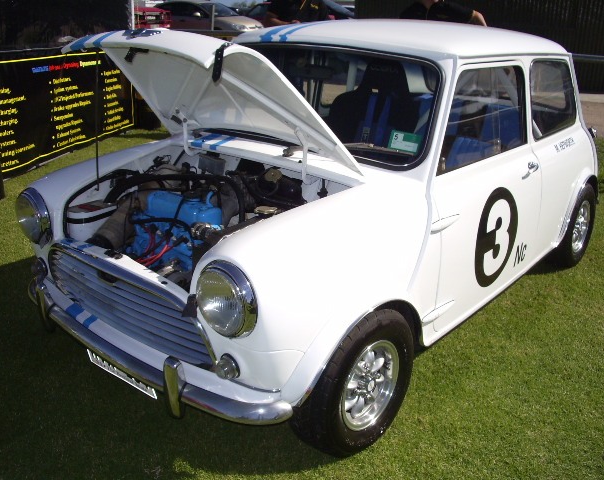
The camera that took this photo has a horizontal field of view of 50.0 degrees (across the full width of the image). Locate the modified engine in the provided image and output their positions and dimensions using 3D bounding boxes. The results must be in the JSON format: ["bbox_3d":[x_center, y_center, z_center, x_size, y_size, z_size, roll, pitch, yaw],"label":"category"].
[{"bbox_3d":[-0.379,0.021,2.289,0.840,0.420,0.550,17,26,37],"label":"modified engine"}]

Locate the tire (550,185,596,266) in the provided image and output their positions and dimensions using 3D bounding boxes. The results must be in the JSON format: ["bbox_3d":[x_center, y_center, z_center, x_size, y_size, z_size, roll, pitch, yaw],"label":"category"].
[{"bbox_3d":[1.465,-0.082,3.561,0.170,0.485,0.485,17,26,37],"label":"tire"}]

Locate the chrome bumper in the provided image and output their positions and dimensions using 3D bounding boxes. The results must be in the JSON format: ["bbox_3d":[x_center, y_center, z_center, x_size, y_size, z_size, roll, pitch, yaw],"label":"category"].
[{"bbox_3d":[-0.597,0.323,2.135,1.340,0.200,0.210,17,26,37],"label":"chrome bumper"}]

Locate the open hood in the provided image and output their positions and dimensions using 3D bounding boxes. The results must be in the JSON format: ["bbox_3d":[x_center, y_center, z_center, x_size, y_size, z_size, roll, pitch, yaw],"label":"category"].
[{"bbox_3d":[-0.333,-0.456,2.160,0.990,0.180,0.660,17,-18,37],"label":"open hood"}]

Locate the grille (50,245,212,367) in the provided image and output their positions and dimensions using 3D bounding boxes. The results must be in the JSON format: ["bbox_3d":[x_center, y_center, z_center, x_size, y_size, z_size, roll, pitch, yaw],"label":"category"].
[{"bbox_3d":[-0.589,0.171,2.086,0.920,0.260,0.100,17,26,37],"label":"grille"}]

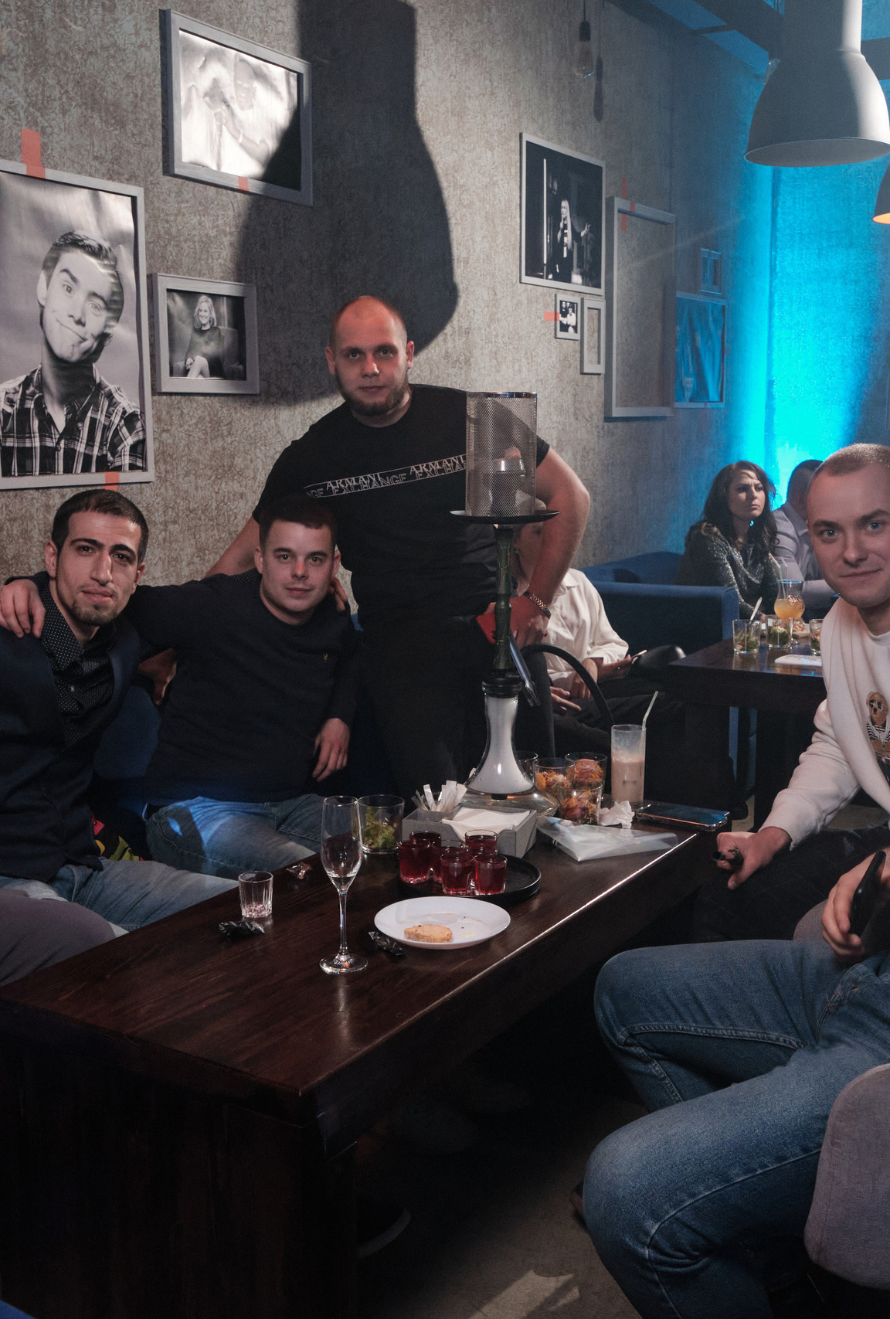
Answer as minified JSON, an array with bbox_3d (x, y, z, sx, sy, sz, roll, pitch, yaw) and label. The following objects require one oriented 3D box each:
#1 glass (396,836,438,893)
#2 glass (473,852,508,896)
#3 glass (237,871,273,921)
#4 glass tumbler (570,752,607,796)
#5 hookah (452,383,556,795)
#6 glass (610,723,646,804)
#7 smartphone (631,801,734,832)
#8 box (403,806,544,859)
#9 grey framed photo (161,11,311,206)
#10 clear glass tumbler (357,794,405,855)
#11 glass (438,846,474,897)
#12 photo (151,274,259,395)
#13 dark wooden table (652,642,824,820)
[{"bbox_3d":[-0.046,0.324,2.101,0.051,0.059,0.051,7,12,33],"label":"glass"},{"bbox_3d":[0.072,0.335,2.054,0.051,0.059,0.051,0,10,0],"label":"glass"},{"bbox_3d":[-0.282,0.354,1.977,0.051,0.059,0.051,0,10,0],"label":"glass"},{"bbox_3d":[0.262,0.223,2.455,0.077,0.078,0.077,0,10,0],"label":"glass tumbler"},{"bbox_3d":[0.106,-0.093,2.431,0.205,0.780,0.205,0,10,0],"label":"hookah"},{"bbox_3d":[0.359,0.205,2.580,0.067,0.142,0.067,0,10,0],"label":"glass"},{"bbox_3d":[0.439,0.292,2.446,0.155,0.011,0.080,6,11,29],"label":"smartphone"},{"bbox_3d":[0.042,0.282,2.205,0.196,0.052,0.120,4,10,17],"label":"box"},{"bbox_3d":[-0.504,-1.354,3.287,0.028,0.361,0.515,7,12,32],"label":"grey framed photo"},{"bbox_3d":[-0.108,0.286,2.281,0.079,0.086,0.079,0,10,0],"label":"clear glass tumbler"},{"bbox_3d":[0.020,0.332,2.053,0.051,0.059,0.051,7,12,33],"label":"glass"},{"bbox_3d":[-0.587,-0.795,3.260,0.028,0.270,0.348,7,12,32],"label":"photo"},{"bbox_3d":[1.157,0.301,4.062,0.600,0.700,1.150,5,11,28],"label":"dark wooden table"}]

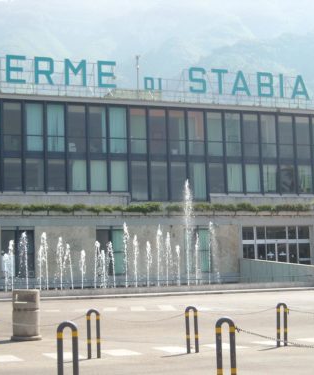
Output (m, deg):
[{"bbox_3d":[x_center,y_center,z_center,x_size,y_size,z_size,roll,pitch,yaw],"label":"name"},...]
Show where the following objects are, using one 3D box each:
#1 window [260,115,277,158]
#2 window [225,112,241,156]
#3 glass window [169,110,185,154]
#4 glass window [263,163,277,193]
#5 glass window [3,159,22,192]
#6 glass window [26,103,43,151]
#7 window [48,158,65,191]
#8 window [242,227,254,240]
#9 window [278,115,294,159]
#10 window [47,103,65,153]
[{"bbox_3d":[7.599,-3.447,59.953,1.199,3.021,0.120,1,-7,-22],"label":"window"},{"bbox_3d":[5.282,-3.610,60.774,1.190,3.113,0.150,1,-7,-22],"label":"window"},{"bbox_3d":[1.391,-3.658,59.195,1.190,3.113,0.150,1,-7,-22],"label":"glass window"},{"bbox_3d":[8.190,-0.629,63.771,1.218,2.017,0.100,1,-6,-22],"label":"glass window"},{"bbox_3d":[-8.994,-0.781,55.068,1.151,2.055,0.120,1,-7,-22],"label":"glass window"},{"bbox_3d":[-7.487,-3.670,53.734,1.126,3.021,0.120,1,-7,-22],"label":"glass window"},{"bbox_3d":[-6.292,-0.770,55.699,1.190,2.058,0.150,1,-7,-22],"label":"window"},{"bbox_3d":[6.250,3.149,60.182,0.921,0.916,0.120,1,-7,-22],"label":"window"},{"bbox_3d":[9.174,-3.562,62.353,1.190,3.113,0.150,1,-7,-22],"label":"window"},{"bbox_3d":[-6.680,-3.904,58.092,1.218,3.107,0.100,1,-6,-22],"label":"window"}]

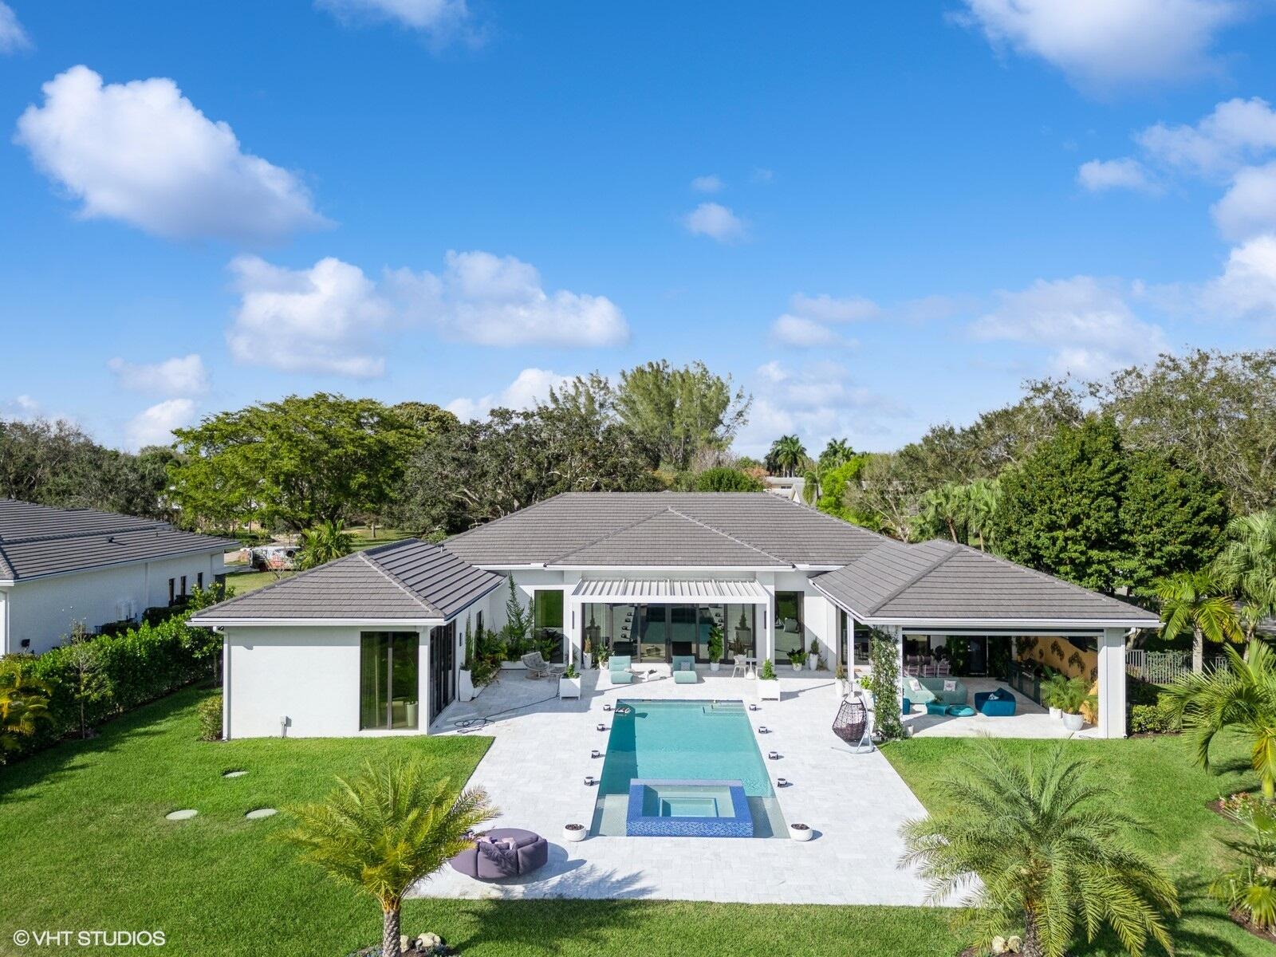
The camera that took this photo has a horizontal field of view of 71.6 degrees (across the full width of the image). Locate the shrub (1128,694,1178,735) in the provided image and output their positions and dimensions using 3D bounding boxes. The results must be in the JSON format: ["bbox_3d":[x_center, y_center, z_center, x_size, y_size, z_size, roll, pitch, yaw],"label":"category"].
[{"bbox_3d":[16.660,7.630,28.600,1.550,0.950,1.300,0,0,0],"label":"shrub"}]

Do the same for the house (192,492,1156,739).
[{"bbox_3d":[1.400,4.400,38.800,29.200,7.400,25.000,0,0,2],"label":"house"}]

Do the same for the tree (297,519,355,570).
[{"bbox_3d":[-20.400,5.450,58.000,3.800,5.300,3.800,0,0,0],"label":"tree"}]

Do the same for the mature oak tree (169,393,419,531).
[{"bbox_3d":[-33.000,0.050,85.000,24.000,16.100,22.000,0,0,0],"label":"mature oak tree"}]

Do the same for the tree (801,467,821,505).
[{"bbox_3d":[16.900,3.600,85.000,2.600,9.000,2.600,0,0,0],"label":"tree"}]

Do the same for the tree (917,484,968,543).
[{"bbox_3d":[20.600,4.270,60.000,3.500,7.700,3.500,0,0,0],"label":"tree"}]

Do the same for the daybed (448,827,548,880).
[{"bbox_3d":[-2.920,7.760,18.500,2.100,0.700,1.900,0,0,-6],"label":"daybed"}]

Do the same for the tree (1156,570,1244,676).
[{"bbox_3d":[20.900,5.750,33.000,3.200,4.700,3.200,0,0,0],"label":"tree"}]

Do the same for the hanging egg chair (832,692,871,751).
[{"bbox_3d":[6.460,7.100,26.500,1.100,2.000,1.200,0,0,-43],"label":"hanging egg chair"}]

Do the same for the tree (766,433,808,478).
[{"bbox_3d":[21.100,1.100,125.000,6.000,14.000,6.000,0,0,0],"label":"tree"}]

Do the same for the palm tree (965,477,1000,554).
[{"bbox_3d":[23.300,4.130,60.000,2.900,7.900,2.900,0,0,0],"label":"palm tree"}]

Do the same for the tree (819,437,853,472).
[{"bbox_3d":[29.100,1.250,130.000,5.500,13.700,5.500,0,0,0],"label":"tree"}]

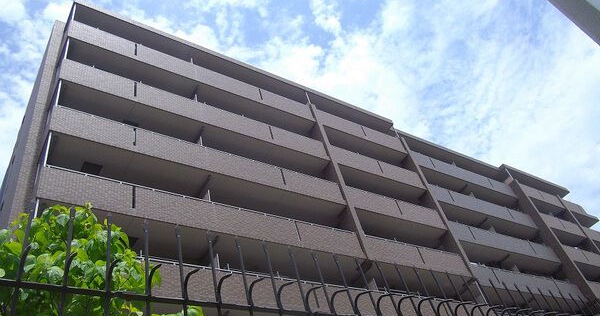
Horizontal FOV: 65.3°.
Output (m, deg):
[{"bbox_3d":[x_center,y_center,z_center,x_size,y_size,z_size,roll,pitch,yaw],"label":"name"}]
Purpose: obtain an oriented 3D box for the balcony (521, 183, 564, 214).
[{"bbox_3d":[19.570,3.718,38.862,5.940,1.351,1.550,16,-52,-31],"label":"balcony"}]

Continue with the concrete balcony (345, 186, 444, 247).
[{"bbox_3d":[4.811,3.256,24.915,6.831,1.351,1.650,16,-52,-31],"label":"concrete balcony"}]

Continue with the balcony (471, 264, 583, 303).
[{"bbox_3d":[13.292,7.968,28.125,10.989,1.351,1.450,16,-52,-31],"label":"balcony"}]

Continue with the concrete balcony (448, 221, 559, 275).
[{"bbox_3d":[12.815,5.920,30.232,11.494,1.351,1.450,16,-52,-31],"label":"concrete balcony"}]

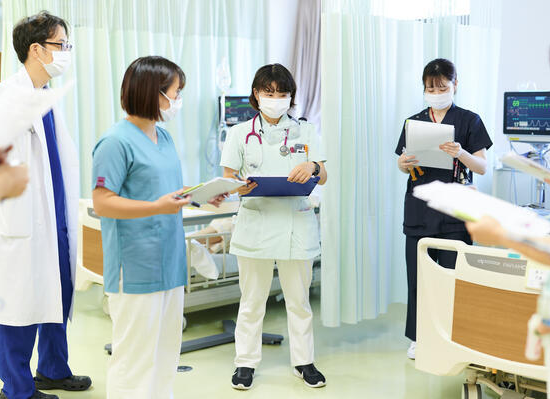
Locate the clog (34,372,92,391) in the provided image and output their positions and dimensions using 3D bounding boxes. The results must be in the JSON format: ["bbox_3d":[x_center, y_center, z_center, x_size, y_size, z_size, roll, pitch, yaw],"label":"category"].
[{"bbox_3d":[-1.040,0.863,4.068,0.283,0.098,0.108,1,6,11],"label":"clog"}]

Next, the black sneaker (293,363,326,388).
[{"bbox_3d":[0.156,0.846,4.141,0.098,0.100,0.255,-4,7,-30],"label":"black sneaker"}]

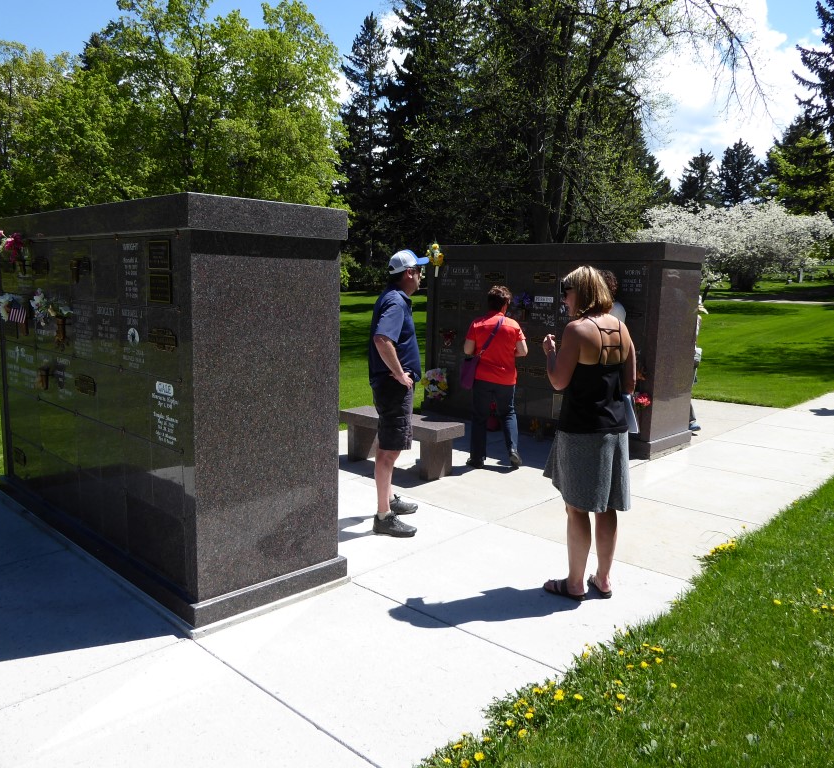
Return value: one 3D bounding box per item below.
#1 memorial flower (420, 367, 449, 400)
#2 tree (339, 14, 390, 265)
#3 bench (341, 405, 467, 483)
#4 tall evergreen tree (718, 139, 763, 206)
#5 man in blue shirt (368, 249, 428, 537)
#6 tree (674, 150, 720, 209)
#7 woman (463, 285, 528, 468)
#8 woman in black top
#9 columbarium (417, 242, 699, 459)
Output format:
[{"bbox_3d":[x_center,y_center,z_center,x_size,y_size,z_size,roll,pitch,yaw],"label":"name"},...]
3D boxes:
[{"bbox_3d":[0.200,-0.006,8.696,0.300,0.320,0.240,9,12,43],"label":"memorial flower"},{"bbox_3d":[-3.526,-16.745,53.134,5.500,18.725,5.500,1,8,-4],"label":"tree"},{"bbox_3d":[-0.148,0.503,6.348,1.133,0.442,0.341,9,11,42],"label":"bench"},{"bbox_3d":[34.355,-18.651,80.024,6.200,15.258,6.200,5,9,22],"label":"tall evergreen tree"},{"bbox_3d":[-0.132,0.041,4.836,0.400,1.798,0.530,1,8,-3],"label":"man in blue shirt"},{"bbox_3d":[30.836,-18.756,83.052,6.200,14.428,6.200,4,9,19],"label":"tree"},{"bbox_3d":[0.699,-0.071,6.475,0.510,1.576,0.400,4,9,18],"label":"woman"},{"bbox_3d":[0.875,0.266,3.800,0.470,1.700,0.380,-3,9,-27],"label":"woman in black top"},{"bbox_3d":[1.486,-0.502,8.166,2.912,1.968,0.893,9,12,43],"label":"columbarium"}]

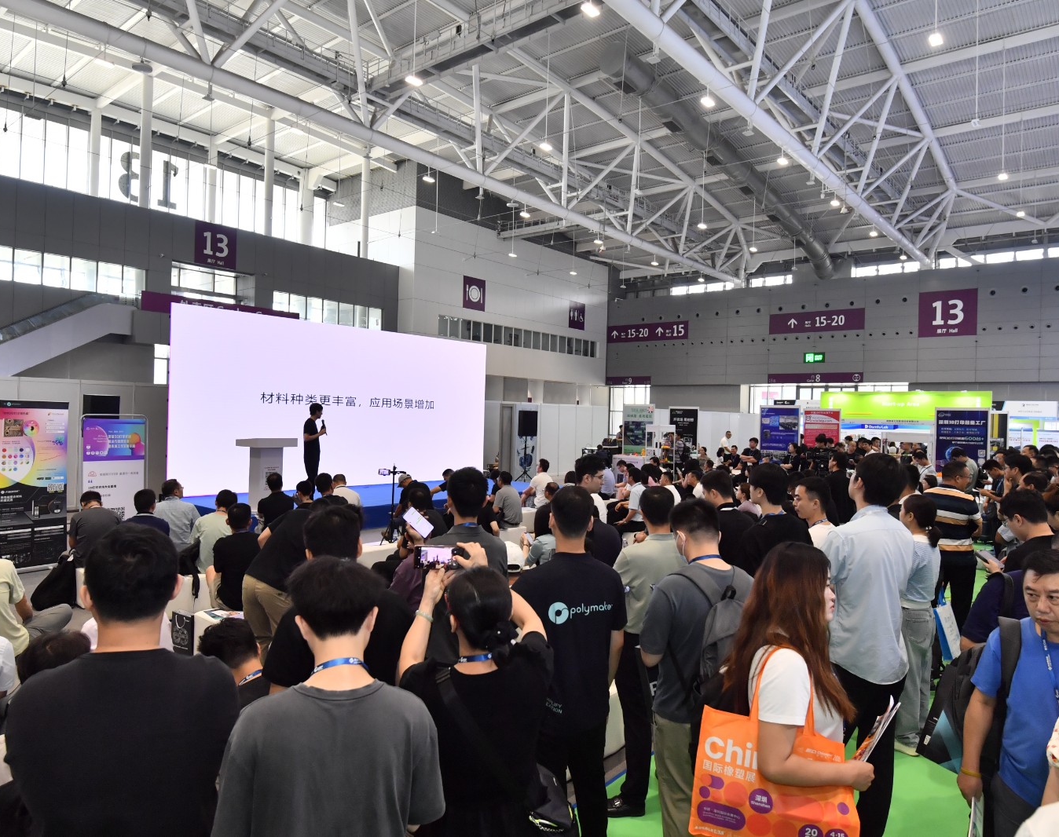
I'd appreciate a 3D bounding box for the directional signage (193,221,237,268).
[{"bbox_3d":[-21.859,-12.049,48.778,0.100,2.800,2.950,2,1,39],"label":"directional signage"}]

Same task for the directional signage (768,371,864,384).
[{"bbox_3d":[27.925,-3.927,68.579,9.030,0.960,0.100,2,1,39],"label":"directional signage"}]

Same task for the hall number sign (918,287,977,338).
[{"bbox_3d":[36.767,-9.212,61.416,4.500,4.000,0.100,2,1,39],"label":"hall number sign"}]

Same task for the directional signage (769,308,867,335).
[{"bbox_3d":[24.196,-8.195,59.000,7.800,1.730,0.150,2,0,39],"label":"directional signage"}]

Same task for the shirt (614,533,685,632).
[{"bbox_3d":[0.688,0.879,3.720,0.480,0.560,0.290,1,0,-24],"label":"shirt"}]

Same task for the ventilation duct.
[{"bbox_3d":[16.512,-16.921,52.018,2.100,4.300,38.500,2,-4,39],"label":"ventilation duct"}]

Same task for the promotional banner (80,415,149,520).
[{"bbox_3d":[-6.311,0.873,10.635,0.884,1.866,0.250,1,1,-40],"label":"promotional banner"}]

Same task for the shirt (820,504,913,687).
[{"bbox_3d":[1.575,0.818,3.250,0.470,0.790,0.290,1,0,-12],"label":"shirt"}]

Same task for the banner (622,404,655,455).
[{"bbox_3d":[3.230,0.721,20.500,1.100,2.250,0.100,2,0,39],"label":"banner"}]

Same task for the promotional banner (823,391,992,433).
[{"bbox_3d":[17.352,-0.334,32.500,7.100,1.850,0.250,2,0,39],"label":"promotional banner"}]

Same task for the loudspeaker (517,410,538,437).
[{"bbox_3d":[-0.041,0.148,19.500,0.450,0.700,0.400,1,0,-25],"label":"loudspeaker"}]

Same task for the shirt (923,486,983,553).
[{"bbox_3d":[3.825,0.912,6.300,0.480,0.630,0.290,2,0,40],"label":"shirt"}]

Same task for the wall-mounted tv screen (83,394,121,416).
[{"bbox_3d":[-8.436,-0.048,13.822,0.080,0.820,0.660,2,0,41],"label":"wall-mounted tv screen"}]

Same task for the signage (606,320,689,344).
[{"bbox_3d":[13.472,-9.896,80.439,10.500,2.000,0.100,2,1,39],"label":"signage"}]

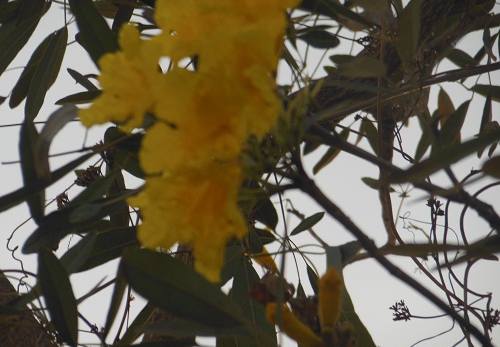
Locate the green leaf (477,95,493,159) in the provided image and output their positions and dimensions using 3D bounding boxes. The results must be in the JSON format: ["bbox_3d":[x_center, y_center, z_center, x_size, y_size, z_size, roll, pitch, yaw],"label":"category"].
[{"bbox_3d":[0.209,-0.043,3.200,0.012,0.062,0.012,4,-18,21],"label":"green leaf"}]

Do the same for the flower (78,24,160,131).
[{"bbox_3d":[-0.085,-0.064,2.380,0.058,0.068,0.050,-17,0,32],"label":"flower"}]

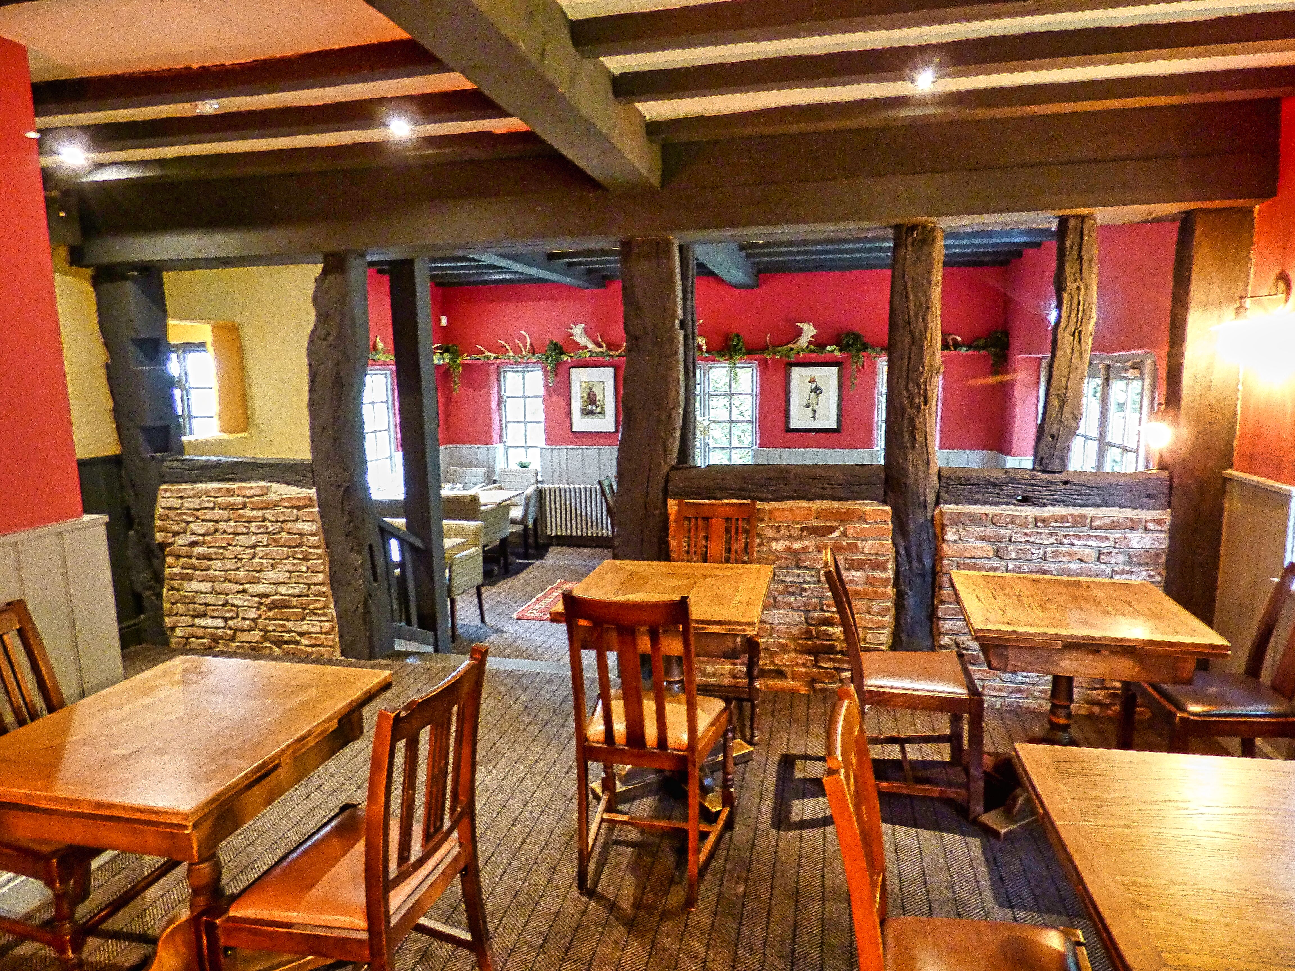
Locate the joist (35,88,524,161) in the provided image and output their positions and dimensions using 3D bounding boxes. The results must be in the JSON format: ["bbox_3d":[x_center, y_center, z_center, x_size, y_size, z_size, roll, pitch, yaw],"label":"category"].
[{"bbox_3d":[-1.650,-1.504,3.119,2.240,0.088,0.120,1,9,11],"label":"joist"}]

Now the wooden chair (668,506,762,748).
[{"bbox_3d":[0.296,0.581,3.380,0.440,0.976,0.512,1,9,13],"label":"wooden chair"}]

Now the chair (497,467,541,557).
[{"bbox_3d":[-1.445,0.321,8.114,0.502,0.906,0.552,1,9,12],"label":"chair"}]

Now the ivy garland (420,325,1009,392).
[{"bbox_3d":[0.502,-1.290,7.790,6.008,0.690,0.246,1,9,12],"label":"ivy garland"}]

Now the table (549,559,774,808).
[{"bbox_3d":[0.094,0.768,2.917,0.723,0.760,0.698,1,9,13],"label":"table"}]

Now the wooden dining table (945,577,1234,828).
[{"bbox_3d":[1.544,0.795,2.795,0.734,0.745,0.709,2,10,15],"label":"wooden dining table"}]

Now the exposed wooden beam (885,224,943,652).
[{"bbox_3d":[1.240,-0.070,3.508,0.240,2.189,0.208,1,9,12],"label":"exposed wooden beam"}]

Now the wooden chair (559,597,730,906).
[{"bbox_3d":[0.031,0.761,2.379,0.473,0.985,0.522,1,9,14],"label":"wooden chair"}]

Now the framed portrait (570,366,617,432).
[{"bbox_3d":[-0.603,-0.937,8.186,0.527,0.709,0.030,1,9,12],"label":"framed portrait"}]

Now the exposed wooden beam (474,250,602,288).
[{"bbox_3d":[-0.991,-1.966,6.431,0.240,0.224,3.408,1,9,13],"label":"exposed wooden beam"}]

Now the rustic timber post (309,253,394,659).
[{"bbox_3d":[-1.625,-0.111,4.083,0.307,2.189,0.192,1,9,12],"label":"rustic timber post"}]

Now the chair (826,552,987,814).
[{"bbox_3d":[0.940,0.709,2.816,0.552,0.880,0.424,1,9,13],"label":"chair"}]

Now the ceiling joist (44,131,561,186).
[{"bbox_3d":[-1.637,-1.608,3.659,2.906,0.084,0.113,1,9,12],"label":"ceiling joist"}]

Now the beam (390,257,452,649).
[{"bbox_3d":[-1.280,-0.152,4.241,0.152,2.208,0.136,1,9,12],"label":"beam"}]

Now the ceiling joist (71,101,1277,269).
[{"bbox_3d":[-0.287,-1.356,3.584,5.504,0.384,0.368,1,9,12],"label":"ceiling joist"}]

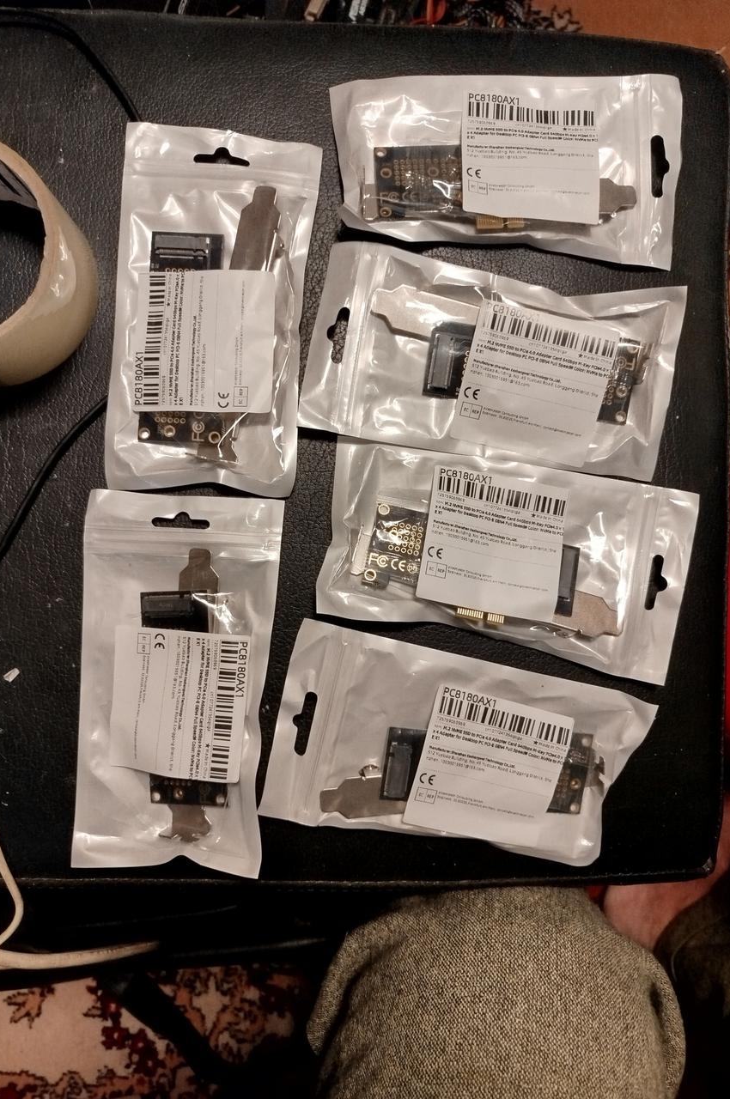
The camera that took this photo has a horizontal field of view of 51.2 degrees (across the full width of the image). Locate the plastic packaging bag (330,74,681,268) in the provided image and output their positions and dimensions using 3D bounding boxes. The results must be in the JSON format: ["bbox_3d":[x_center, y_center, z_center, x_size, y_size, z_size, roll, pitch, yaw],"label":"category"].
[{"bbox_3d":[0.062,-0.167,0.330,0.159,0.018,0.082,1,88,-1],"label":"plastic packaging bag"}]

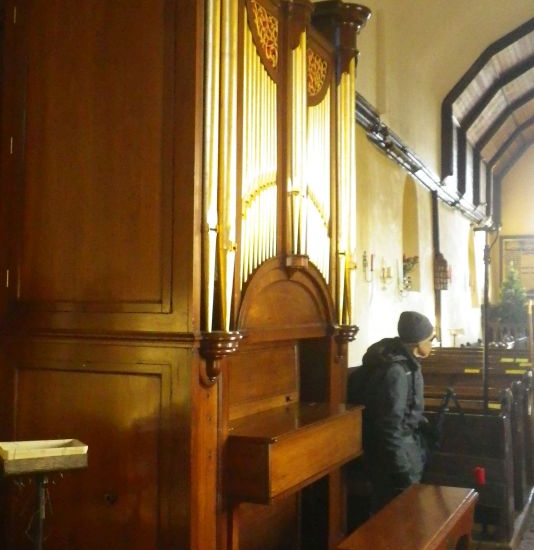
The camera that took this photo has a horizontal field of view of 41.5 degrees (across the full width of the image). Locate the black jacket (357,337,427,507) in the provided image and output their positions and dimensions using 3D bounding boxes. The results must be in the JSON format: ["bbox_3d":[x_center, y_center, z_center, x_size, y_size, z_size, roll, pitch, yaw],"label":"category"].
[{"bbox_3d":[0.726,0.811,4.119,0.350,0.900,0.470,2,-3,-16],"label":"black jacket"}]

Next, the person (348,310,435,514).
[{"bbox_3d":[0.723,1.036,4.107,0.400,1.620,0.470,2,-3,-16],"label":"person"}]

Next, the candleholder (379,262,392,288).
[{"bbox_3d":[1.415,0.006,8.420,0.130,0.310,0.160,-1,-3,26],"label":"candleholder"}]

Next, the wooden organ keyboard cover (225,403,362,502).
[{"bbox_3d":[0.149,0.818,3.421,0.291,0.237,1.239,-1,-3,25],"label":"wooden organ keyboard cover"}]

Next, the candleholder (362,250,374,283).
[{"bbox_3d":[1.125,-0.094,7.820,0.120,0.355,0.100,-1,-3,26],"label":"candleholder"}]

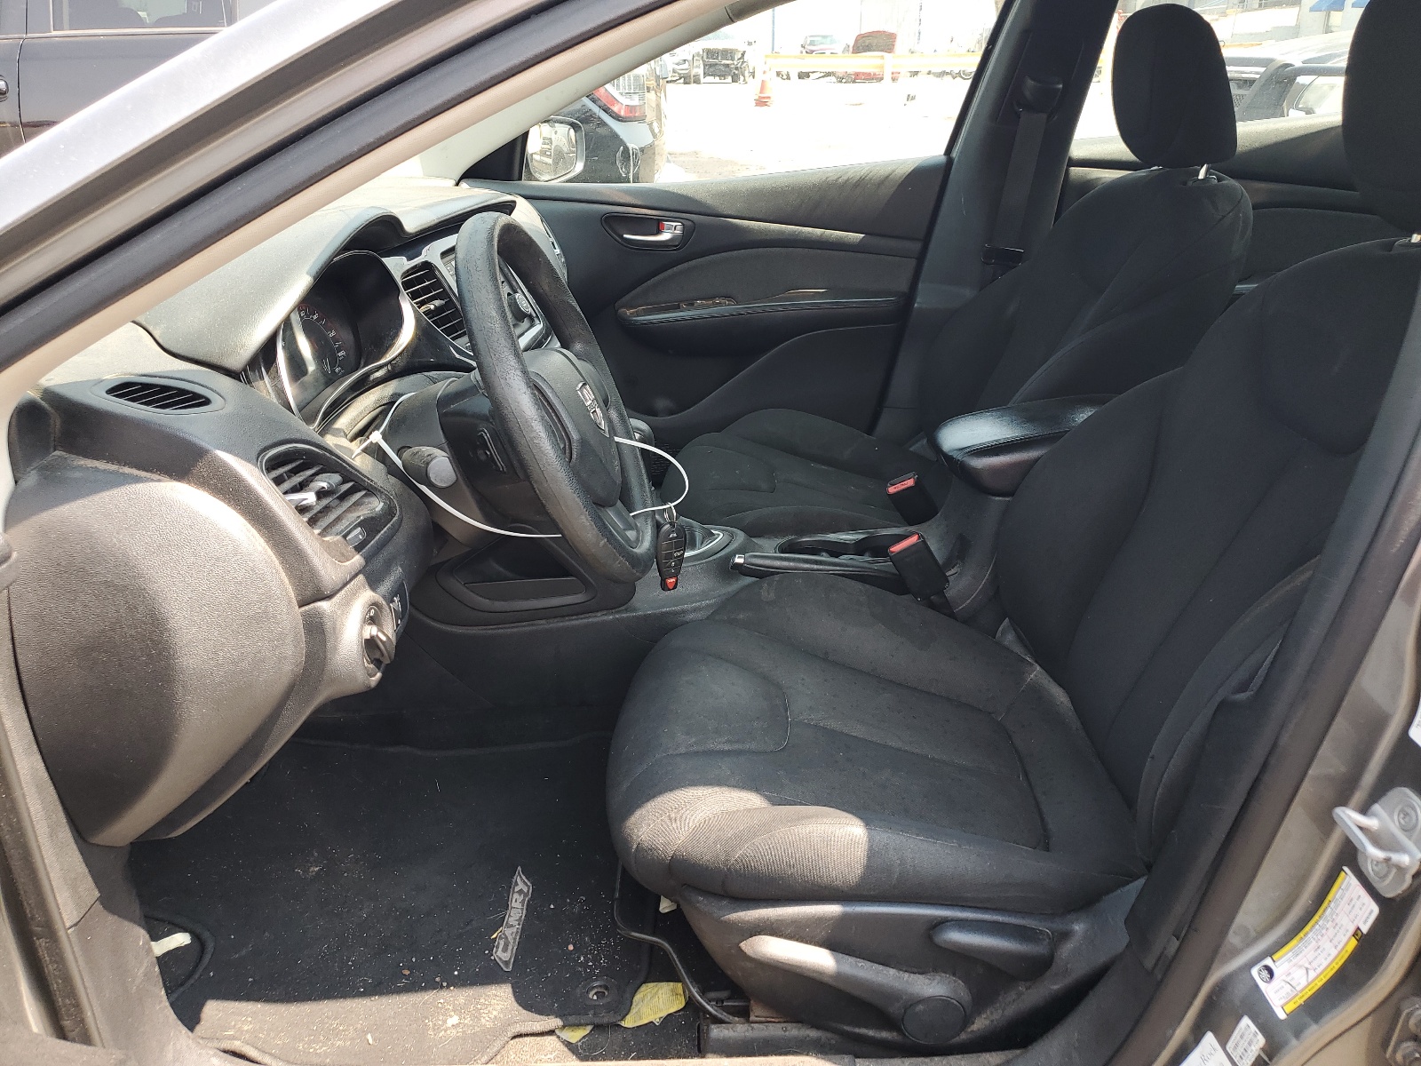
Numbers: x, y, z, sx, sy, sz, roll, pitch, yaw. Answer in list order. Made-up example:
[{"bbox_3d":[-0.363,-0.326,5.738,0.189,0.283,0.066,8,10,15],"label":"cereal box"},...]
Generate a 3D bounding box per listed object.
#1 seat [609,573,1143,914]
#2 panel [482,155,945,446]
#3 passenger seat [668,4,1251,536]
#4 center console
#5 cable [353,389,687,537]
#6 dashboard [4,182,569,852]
[{"bbox_3d":[0.137,0.214,1.151,0.505,0.165,0.530,0,24,2],"label":"seat"},{"bbox_3d":[-0.010,-0.396,2.062,0.920,0.640,0.130,0,24,2],"label":"panel"},{"bbox_3d":[0.361,-0.316,1.713,0.895,0.945,0.540,0,24,2],"label":"passenger seat"},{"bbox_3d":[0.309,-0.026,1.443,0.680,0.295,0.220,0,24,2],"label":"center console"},{"bbox_3d":[-0.165,-0.080,1.048,0.280,0.165,0.230,0,24,2],"label":"cable"},{"bbox_3d":[-0.453,-0.223,1.393,0.520,0.435,1.400,0,24,2],"label":"dashboard"}]

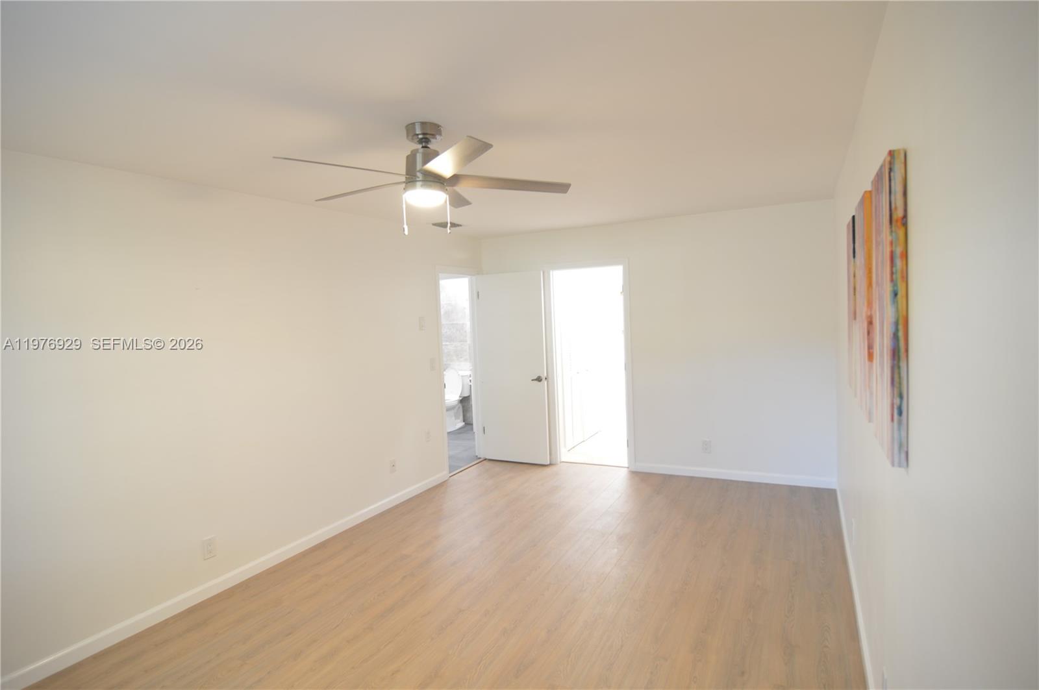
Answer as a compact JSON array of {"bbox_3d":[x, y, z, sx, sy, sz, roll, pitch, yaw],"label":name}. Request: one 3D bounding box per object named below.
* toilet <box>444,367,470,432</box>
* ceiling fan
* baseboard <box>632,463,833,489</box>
[{"bbox_3d":[-1.031,0.785,7.446,0.430,0.850,0.710,-1,4,26],"label":"toilet"},{"bbox_3d":[-0.436,-0.732,2.329,1.290,0.450,1.280,0,4,29],"label":"ceiling fan"},{"bbox_3d":[1.934,1.206,4.824,1.737,0.082,0.016,-1,4,26],"label":"baseboard"}]

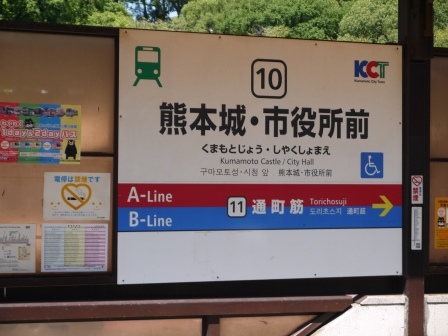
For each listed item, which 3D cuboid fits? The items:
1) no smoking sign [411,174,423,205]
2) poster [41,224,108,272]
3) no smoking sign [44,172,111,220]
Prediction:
[{"bbox_3d":[1.359,0.155,7.627,0.094,0.201,0.010,1,-1,-22],"label":"no smoking sign"},{"bbox_3d":[-0.924,0.499,6.762,0.420,0.297,0.010,2,-1,-22],"label":"poster"},{"bbox_3d":[-0.911,0.179,6.771,0.420,0.297,0.010,1,-1,-22],"label":"no smoking sign"}]

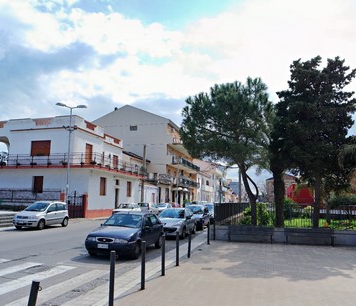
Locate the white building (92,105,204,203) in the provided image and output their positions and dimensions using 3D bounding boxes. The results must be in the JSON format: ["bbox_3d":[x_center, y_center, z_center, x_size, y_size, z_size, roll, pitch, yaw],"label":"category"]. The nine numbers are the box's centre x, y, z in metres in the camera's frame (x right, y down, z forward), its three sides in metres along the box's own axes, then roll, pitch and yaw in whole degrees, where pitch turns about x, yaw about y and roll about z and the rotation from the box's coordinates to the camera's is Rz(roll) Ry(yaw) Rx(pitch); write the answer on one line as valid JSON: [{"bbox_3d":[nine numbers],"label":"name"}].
[{"bbox_3d":[-5.490,2.431,63.985,16.400,18.300,23.700,-2,-9,14],"label":"white building"}]

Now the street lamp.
[{"bbox_3d":[-8.652,0.633,24.332,2.400,9.400,0.400,3,-9,-18],"label":"street lamp"}]

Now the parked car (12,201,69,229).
[{"bbox_3d":[-8.303,3.794,18.730,1.580,1.540,3.540,-1,-9,11],"label":"parked car"}]

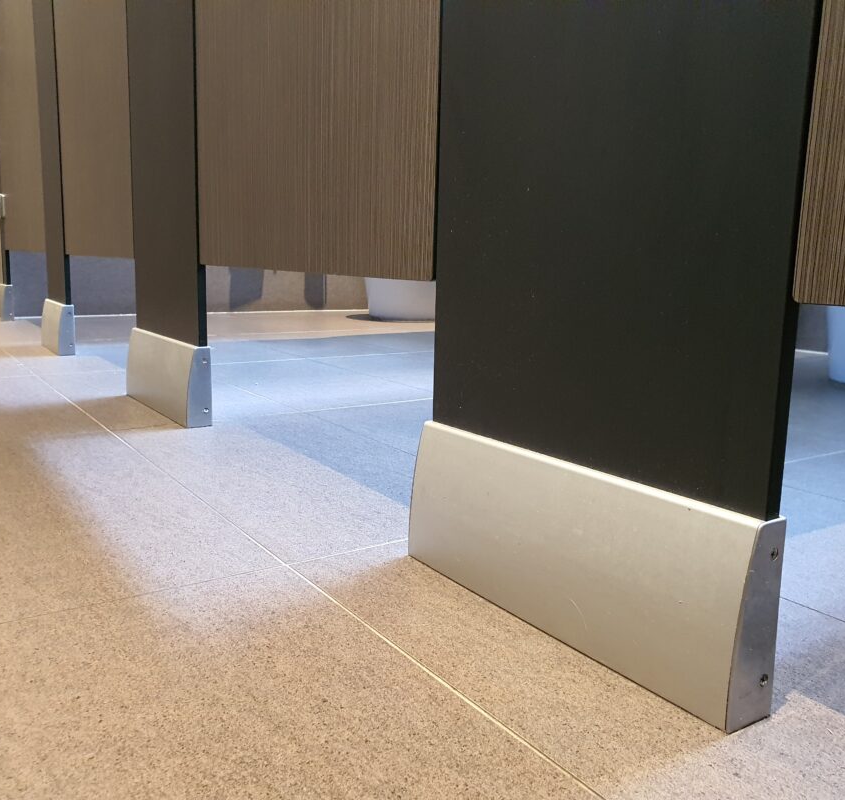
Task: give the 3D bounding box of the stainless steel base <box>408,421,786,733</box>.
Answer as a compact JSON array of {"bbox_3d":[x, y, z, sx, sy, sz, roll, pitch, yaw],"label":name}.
[{"bbox_3d":[0.093,0.099,0.566,0.036,0.117,0.319,-5,11,-33],"label":"stainless steel base"}]

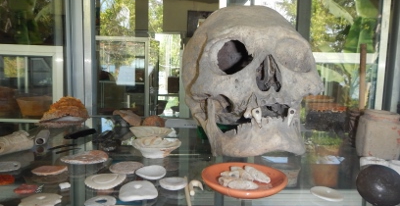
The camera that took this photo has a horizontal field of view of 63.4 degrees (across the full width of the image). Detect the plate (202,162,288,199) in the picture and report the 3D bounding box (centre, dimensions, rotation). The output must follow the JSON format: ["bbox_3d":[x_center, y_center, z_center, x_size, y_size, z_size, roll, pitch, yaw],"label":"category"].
[{"bbox_3d":[0.035,0.064,0.257,0.068,0.010,0.068,1,7,0],"label":"plate"}]

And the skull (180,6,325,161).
[{"bbox_3d":[0.059,-0.029,0.393,0.147,0.184,0.202,0,-6,-6],"label":"skull"}]

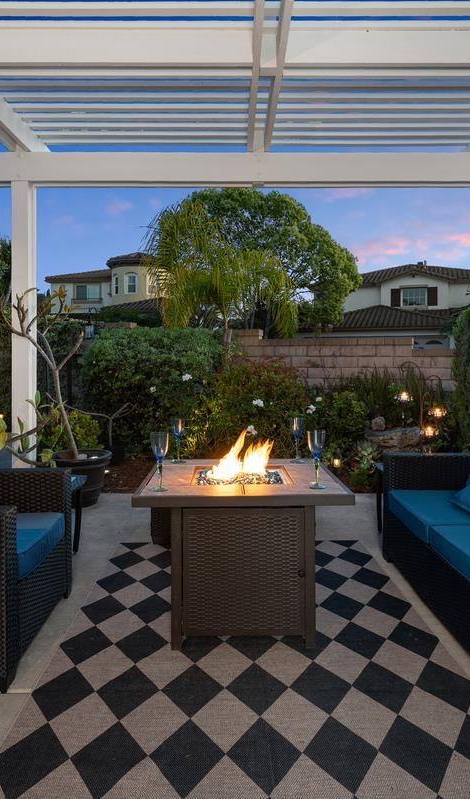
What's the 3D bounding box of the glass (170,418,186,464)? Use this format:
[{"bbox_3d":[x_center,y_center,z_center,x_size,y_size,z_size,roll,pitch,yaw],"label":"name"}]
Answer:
[{"bbox_3d":[-0.285,0.207,2.482,0.075,0.225,0.075,0,3,0],"label":"glass"}]

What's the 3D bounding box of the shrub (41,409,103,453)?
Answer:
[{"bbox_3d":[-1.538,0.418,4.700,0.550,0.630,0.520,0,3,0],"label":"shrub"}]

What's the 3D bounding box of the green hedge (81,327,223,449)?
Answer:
[{"bbox_3d":[-0.942,-0.068,6.000,1.700,1.500,1.200,0,3,0],"label":"green hedge"}]

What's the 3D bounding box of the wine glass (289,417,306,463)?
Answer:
[{"bbox_3d":[0.314,0.205,2.507,0.075,0.225,0.075,0,3,0],"label":"wine glass"}]

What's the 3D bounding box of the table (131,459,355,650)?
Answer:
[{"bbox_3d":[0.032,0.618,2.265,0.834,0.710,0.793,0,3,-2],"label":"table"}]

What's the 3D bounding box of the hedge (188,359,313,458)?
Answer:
[{"bbox_3d":[0.171,0.156,5.500,1.360,1.130,1.000,0,3,0],"label":"hedge"}]

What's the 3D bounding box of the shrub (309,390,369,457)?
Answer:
[{"bbox_3d":[1.046,0.292,5.100,0.630,0.820,0.600,0,3,0],"label":"shrub"}]

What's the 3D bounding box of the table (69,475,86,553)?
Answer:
[{"bbox_3d":[-1.173,0.699,3.094,0.430,0.420,0.410,0,3,-2],"label":"table"}]

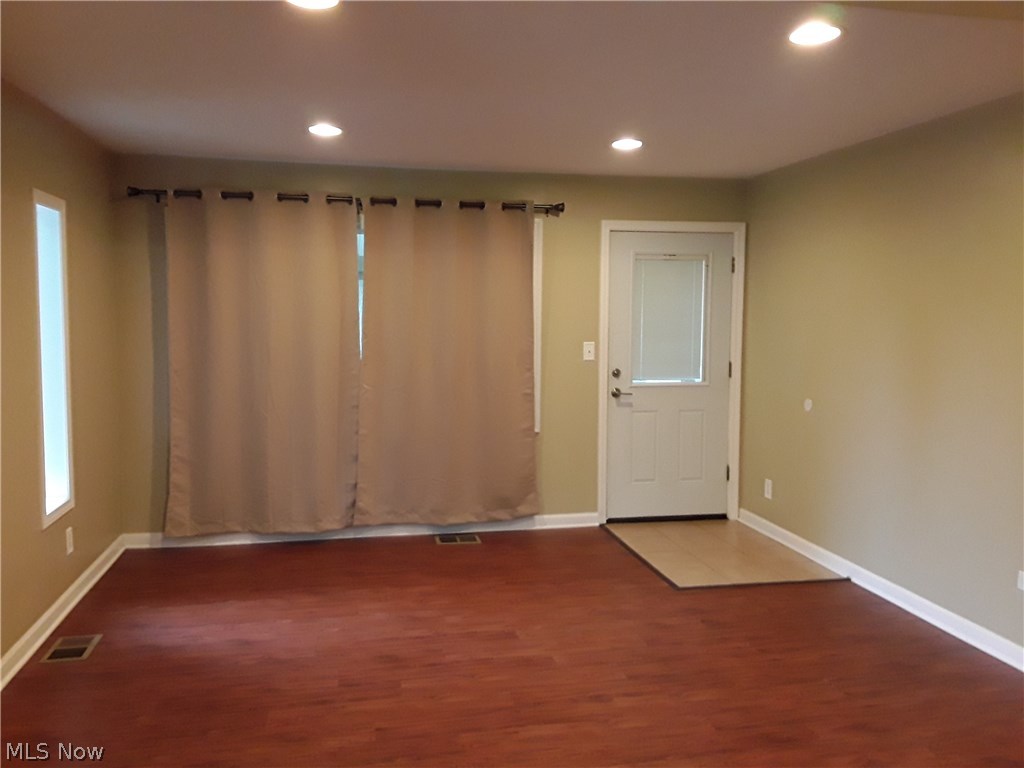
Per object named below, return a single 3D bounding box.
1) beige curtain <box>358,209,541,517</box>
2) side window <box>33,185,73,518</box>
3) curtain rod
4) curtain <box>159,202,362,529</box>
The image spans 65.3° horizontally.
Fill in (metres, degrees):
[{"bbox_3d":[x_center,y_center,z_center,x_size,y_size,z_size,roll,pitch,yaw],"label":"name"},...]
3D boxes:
[{"bbox_3d":[-0.418,-0.140,5.229,1.235,2.125,0.120,-1,5,-12],"label":"beige curtain"},{"bbox_3d":[-2.195,-0.128,3.822,0.090,1.540,0.445,-1,5,-12],"label":"side window"},{"bbox_3d":[-0.971,-1.149,5.042,2.690,0.080,0.100,-1,5,-12],"label":"curtain rod"},{"bbox_3d":[-1.561,-0.115,4.981,1.180,2.120,0.120,-1,5,-12],"label":"curtain"}]

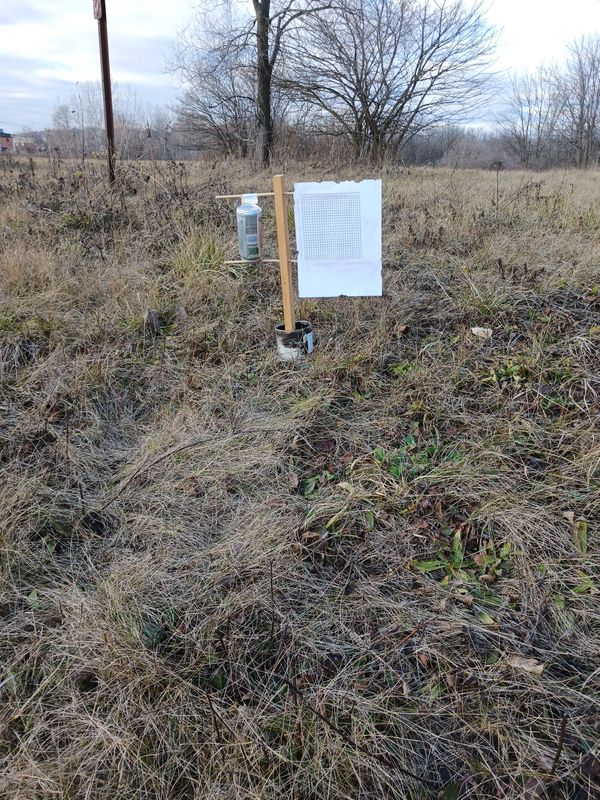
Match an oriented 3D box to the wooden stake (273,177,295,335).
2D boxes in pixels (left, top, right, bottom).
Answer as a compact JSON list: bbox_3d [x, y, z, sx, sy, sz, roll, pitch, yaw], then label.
[{"bbox_3d":[-0.038,-0.353,1.617,0.021,0.440,0.021,3,21,17],"label":"wooden stake"}]

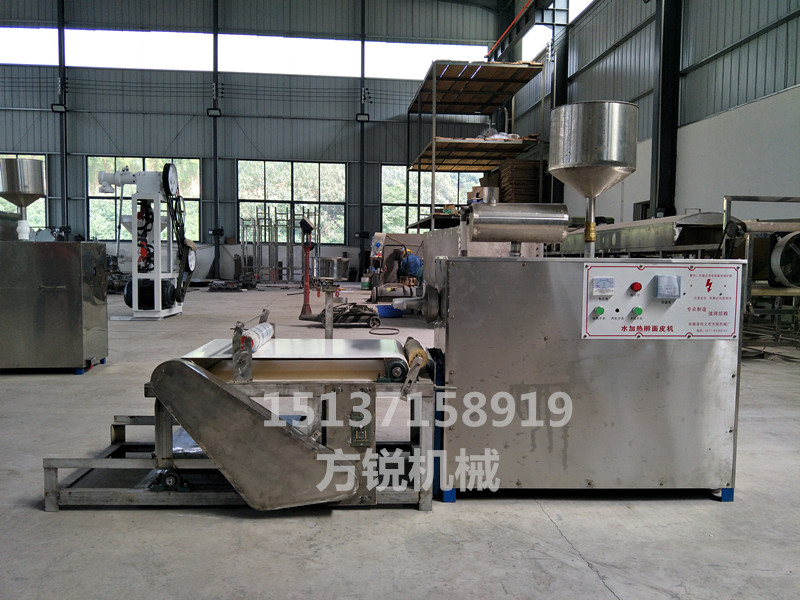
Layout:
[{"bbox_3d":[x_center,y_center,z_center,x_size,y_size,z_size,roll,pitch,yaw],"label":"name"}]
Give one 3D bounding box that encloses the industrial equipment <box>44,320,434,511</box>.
[{"bbox_3d":[-0.483,0.340,1.867,1.153,0.560,0.540,1,4,-2],"label":"industrial equipment"}]

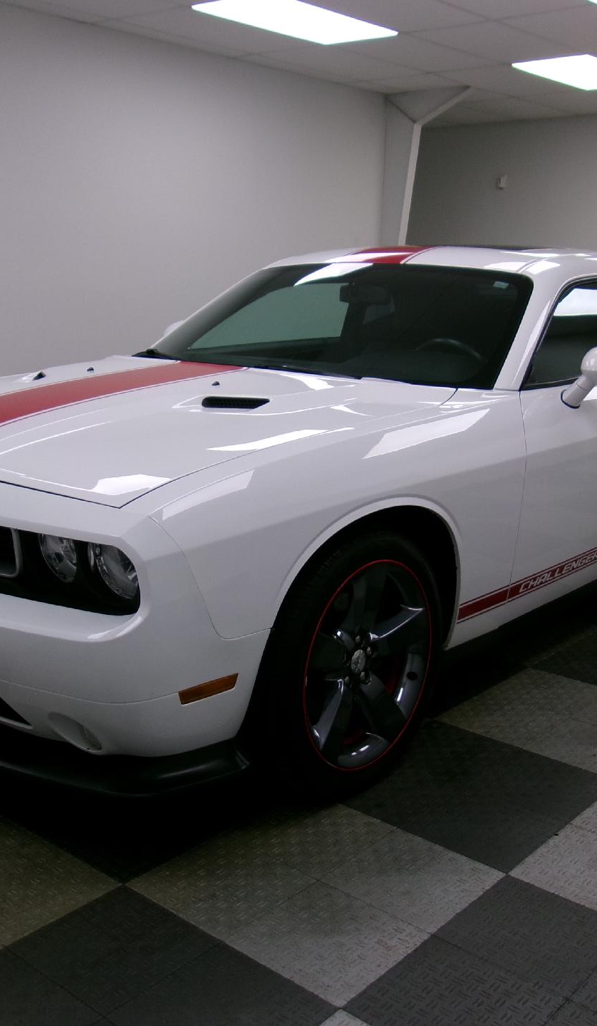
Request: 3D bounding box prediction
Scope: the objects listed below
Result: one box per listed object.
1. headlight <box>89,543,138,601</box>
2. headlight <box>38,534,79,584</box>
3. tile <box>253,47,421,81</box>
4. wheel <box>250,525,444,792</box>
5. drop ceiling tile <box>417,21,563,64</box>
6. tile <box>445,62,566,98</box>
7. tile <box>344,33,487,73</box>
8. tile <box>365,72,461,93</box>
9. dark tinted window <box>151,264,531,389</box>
[{"bbox_3d":[-0.384,0.106,2.301,0.165,0.165,0.100,12,16,39],"label":"headlight"},{"bbox_3d":[-0.502,0.087,2.368,0.145,0.137,0.085,11,16,39],"label":"headlight"},{"bbox_3d":[0.334,-3.121,7.409,0.605,0.020,1.214,12,16,39],"label":"tile"},{"bbox_3d":[0.117,0.370,2.813,0.245,0.725,0.725,12,16,39],"label":"wheel"},{"bbox_3d":[1.260,-2.930,6.636,0.600,0.020,1.210,12,16,39],"label":"drop ceiling tile"},{"bbox_3d":[1.591,-3.209,7.927,0.605,0.020,1.214,12,16,39],"label":"tile"},{"bbox_3d":[0.795,-3.024,7.019,0.600,0.020,1.210,12,16,39],"label":"tile"},{"bbox_3d":[1.120,-3.304,8.313,0.600,0.020,1.210,12,16,39],"label":"tile"},{"bbox_3d":[0.098,-0.675,3.815,1.520,0.140,0.770,12,48,39],"label":"dark tinted window"}]

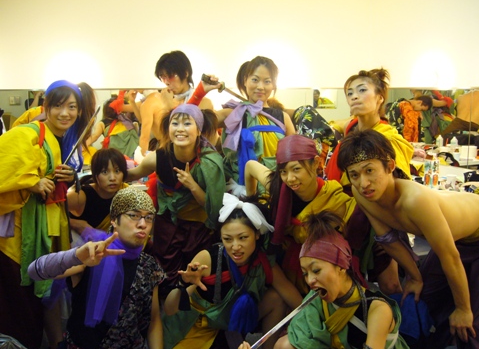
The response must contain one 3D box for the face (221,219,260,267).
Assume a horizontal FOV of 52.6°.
[{"bbox_3d":[0.000,0.267,1.900,0.150,0.190,0.140,-5,7,14],"label":"face"}]

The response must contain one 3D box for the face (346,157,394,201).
[{"bbox_3d":[0.497,0.019,1.850,0.155,0.190,0.150,-18,3,32],"label":"face"}]

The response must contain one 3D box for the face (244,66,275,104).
[{"bbox_3d":[0.099,-0.446,2.400,0.150,0.190,0.140,7,5,3],"label":"face"}]

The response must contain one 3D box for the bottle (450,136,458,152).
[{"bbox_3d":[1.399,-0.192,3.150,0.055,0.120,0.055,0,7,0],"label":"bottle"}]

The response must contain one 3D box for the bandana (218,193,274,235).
[{"bbox_3d":[0.028,0.158,1.910,0.210,0.140,0.120,-4,9,12],"label":"bandana"}]

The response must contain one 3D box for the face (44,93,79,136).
[{"bbox_3d":[-0.779,-0.263,2.120,0.150,0.190,0.140,5,3,-18],"label":"face"}]

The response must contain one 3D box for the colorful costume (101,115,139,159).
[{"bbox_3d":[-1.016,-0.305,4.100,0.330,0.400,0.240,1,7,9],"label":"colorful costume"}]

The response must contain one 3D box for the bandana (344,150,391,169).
[{"bbox_3d":[0.494,-0.058,1.870,0.170,0.070,0.150,-16,3,32],"label":"bandana"}]

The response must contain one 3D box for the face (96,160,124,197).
[{"bbox_3d":[-0.612,0.019,2.280,0.145,0.190,0.140,0,6,-13],"label":"face"}]

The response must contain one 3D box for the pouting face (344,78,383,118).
[{"bbox_3d":[0.573,-0.353,2.220,0.150,0.190,0.150,-8,-14,35],"label":"pouting face"}]

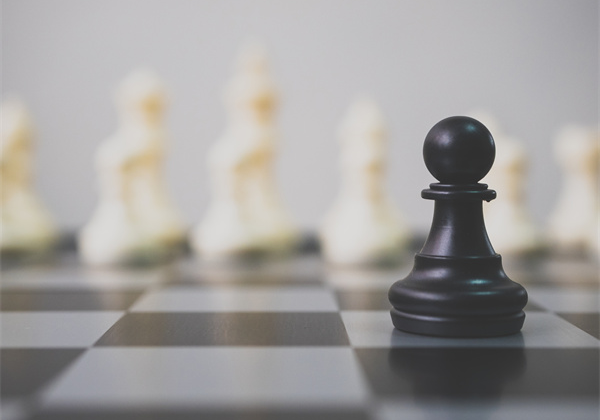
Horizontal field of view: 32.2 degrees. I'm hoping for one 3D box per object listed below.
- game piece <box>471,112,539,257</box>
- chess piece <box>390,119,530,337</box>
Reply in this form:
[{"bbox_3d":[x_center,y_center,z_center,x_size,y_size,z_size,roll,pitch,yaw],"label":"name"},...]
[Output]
[{"bbox_3d":[0.078,-0.011,0.397,0.031,0.051,0.031,0,3,0],"label":"game piece"},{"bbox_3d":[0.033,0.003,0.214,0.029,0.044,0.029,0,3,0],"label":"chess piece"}]

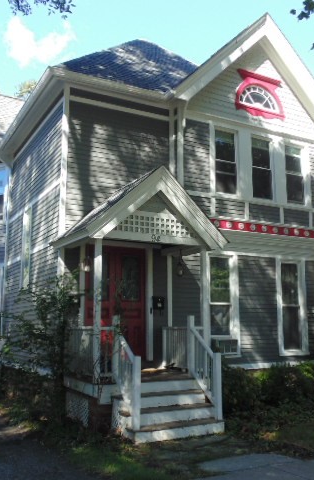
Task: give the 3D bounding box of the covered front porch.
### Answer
[{"bbox_3d":[-0.229,0.949,8.810,2.700,4.300,2.800,5,-11,-28],"label":"covered front porch"}]

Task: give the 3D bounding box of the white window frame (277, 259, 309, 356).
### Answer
[{"bbox_3d":[3.353,1.642,12.237,0.950,2.380,0.140,5,-11,-28],"label":"white window frame"}]

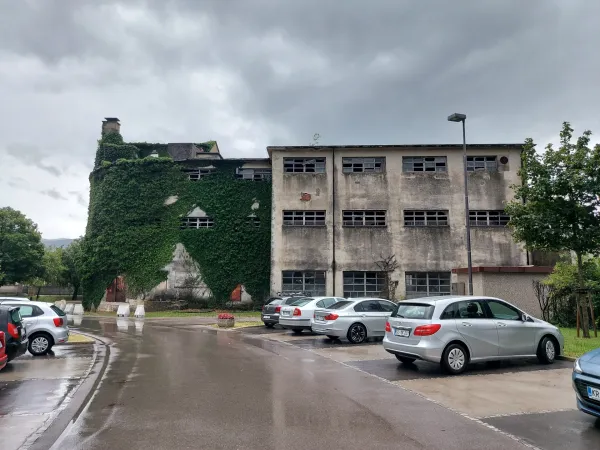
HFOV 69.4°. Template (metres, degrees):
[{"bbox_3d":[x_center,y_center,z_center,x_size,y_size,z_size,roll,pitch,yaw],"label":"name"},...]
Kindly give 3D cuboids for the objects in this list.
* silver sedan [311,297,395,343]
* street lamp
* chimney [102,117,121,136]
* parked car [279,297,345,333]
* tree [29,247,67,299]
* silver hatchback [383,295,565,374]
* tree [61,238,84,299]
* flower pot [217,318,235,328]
[{"bbox_3d":[2.712,3.403,15.695,4.620,1.430,1.820,4,-10,-26],"label":"silver sedan"},{"bbox_3d":[5.798,-0.075,15.467,0.620,8.100,0.380,3,-8,-16],"label":"street lamp"},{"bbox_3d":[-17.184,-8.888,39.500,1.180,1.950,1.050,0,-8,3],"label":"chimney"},{"bbox_3d":[1.405,3.778,18.196,4.570,1.460,1.780,6,-11,-34],"label":"parked car"},{"bbox_3d":[-28.846,5.541,49.500,3.900,6.100,3.900,0,-8,0],"label":"tree"},{"bbox_3d":[4.176,2.482,10.257,4.370,1.557,1.800,4,-10,-21],"label":"silver hatchback"},{"bbox_3d":[-26.021,5.135,50.000,3.000,7.100,3.000,0,-8,0],"label":"tree"},{"bbox_3d":[-3.411,4.537,20.000,0.720,0.450,0.720,0,-8,0],"label":"flower pot"}]

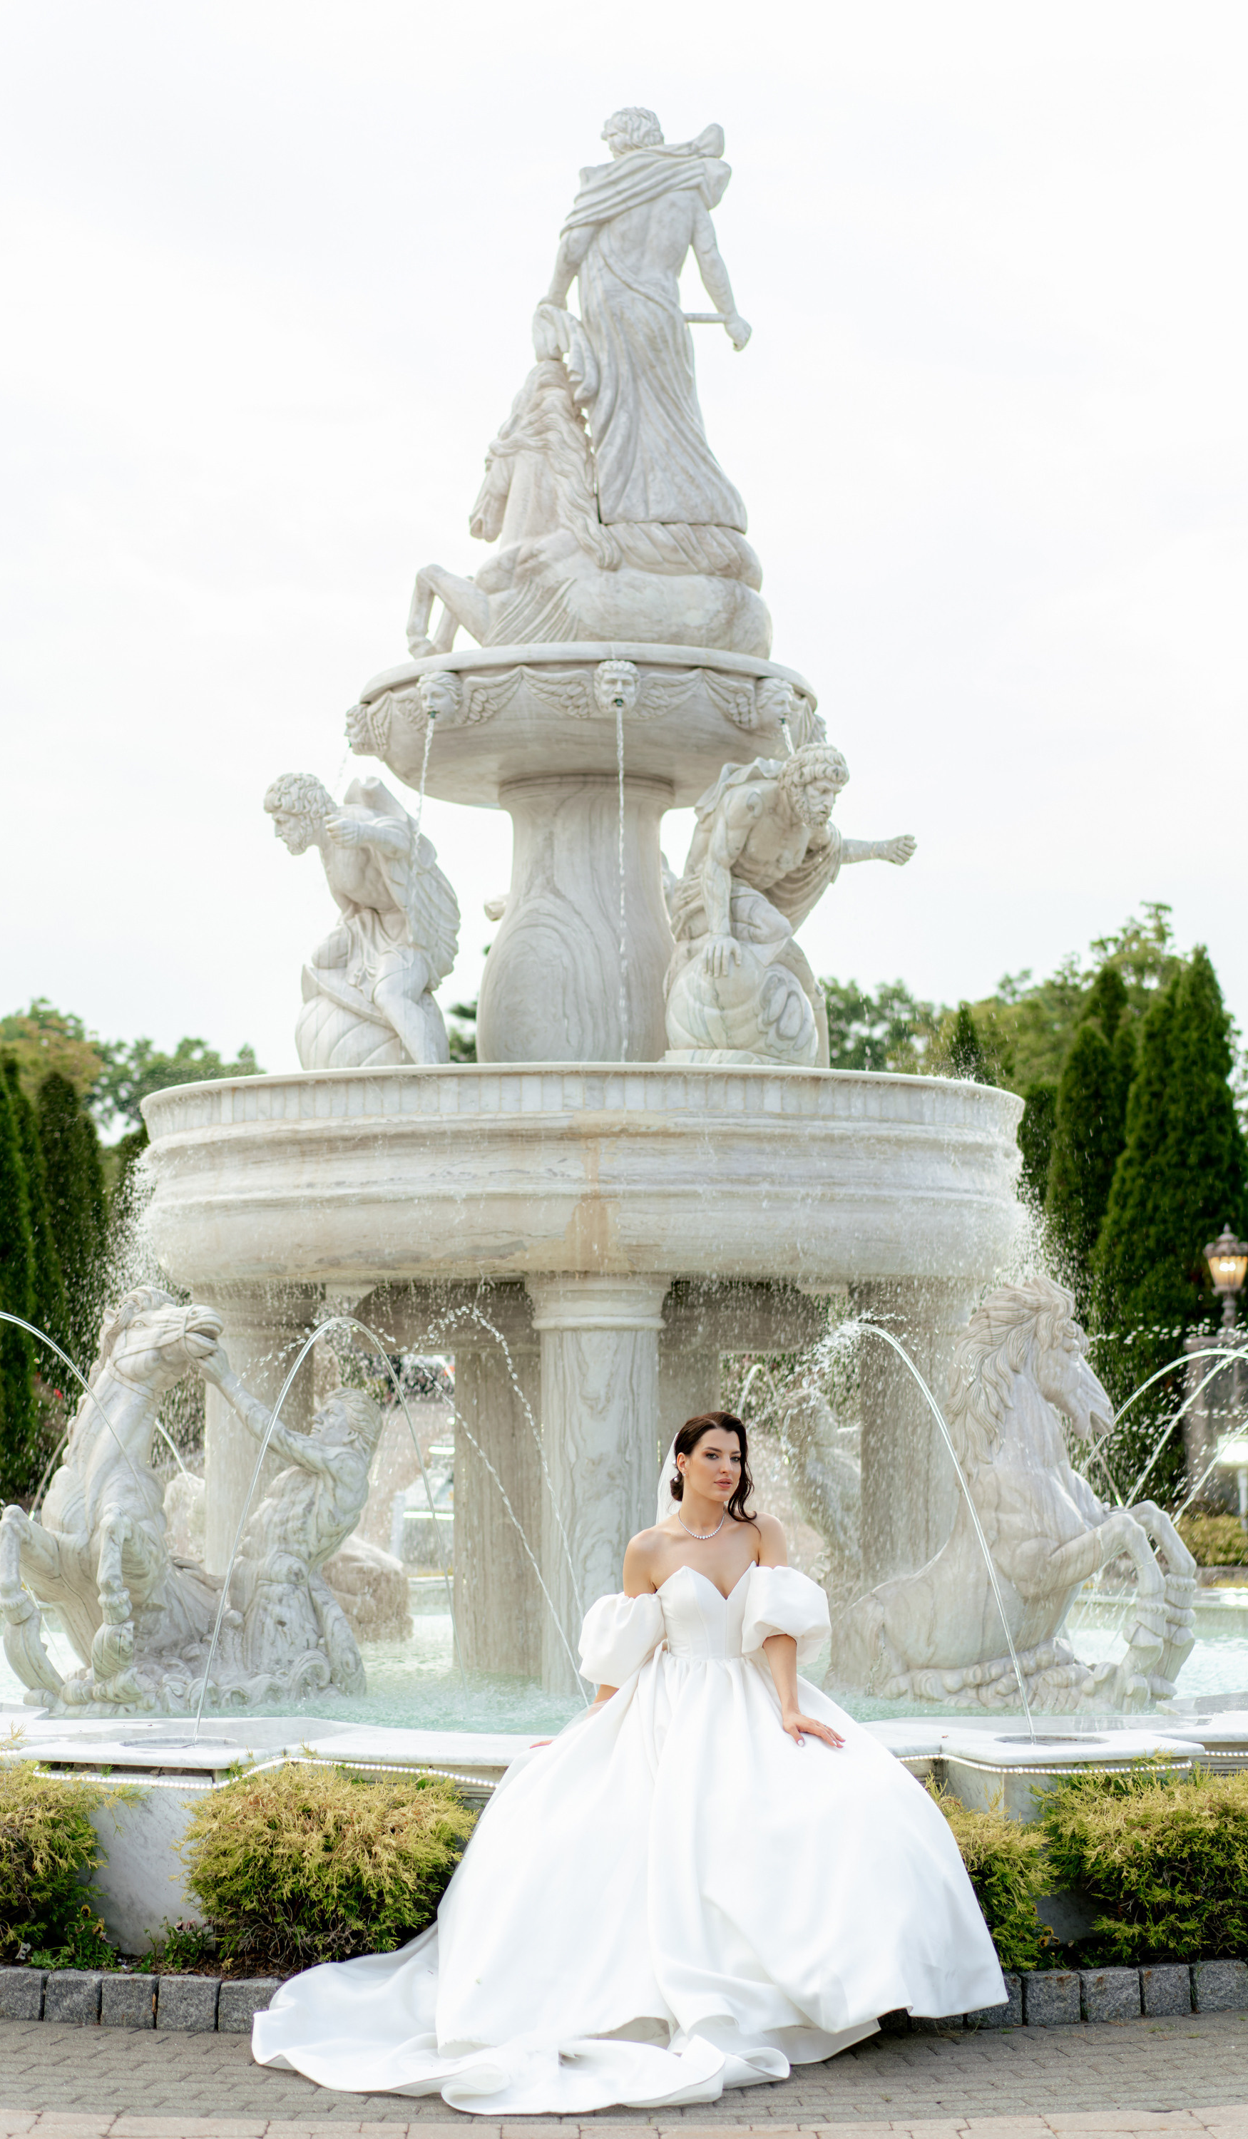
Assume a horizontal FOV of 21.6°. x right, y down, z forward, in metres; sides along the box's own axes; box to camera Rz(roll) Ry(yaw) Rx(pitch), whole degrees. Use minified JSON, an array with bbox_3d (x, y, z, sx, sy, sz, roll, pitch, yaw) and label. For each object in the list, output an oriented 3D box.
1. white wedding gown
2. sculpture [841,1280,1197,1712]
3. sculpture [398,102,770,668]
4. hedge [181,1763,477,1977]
[{"bbox_3d":[0.000,1.627,7.189,1.590,1.005,1.692,1,-6,-8],"label":"white wedding gown"},{"bbox_3d":[1.181,1.282,9.972,1.120,1.282,0.620,-1,-6,10],"label":"sculpture"},{"bbox_3d":[-0.122,-2.376,11.693,1.200,2.181,1.020,2,-6,-20],"label":"sculpture"},{"bbox_3d":[-0.726,1.980,8.182,0.800,0.491,0.650,0,-5,0],"label":"hedge"}]

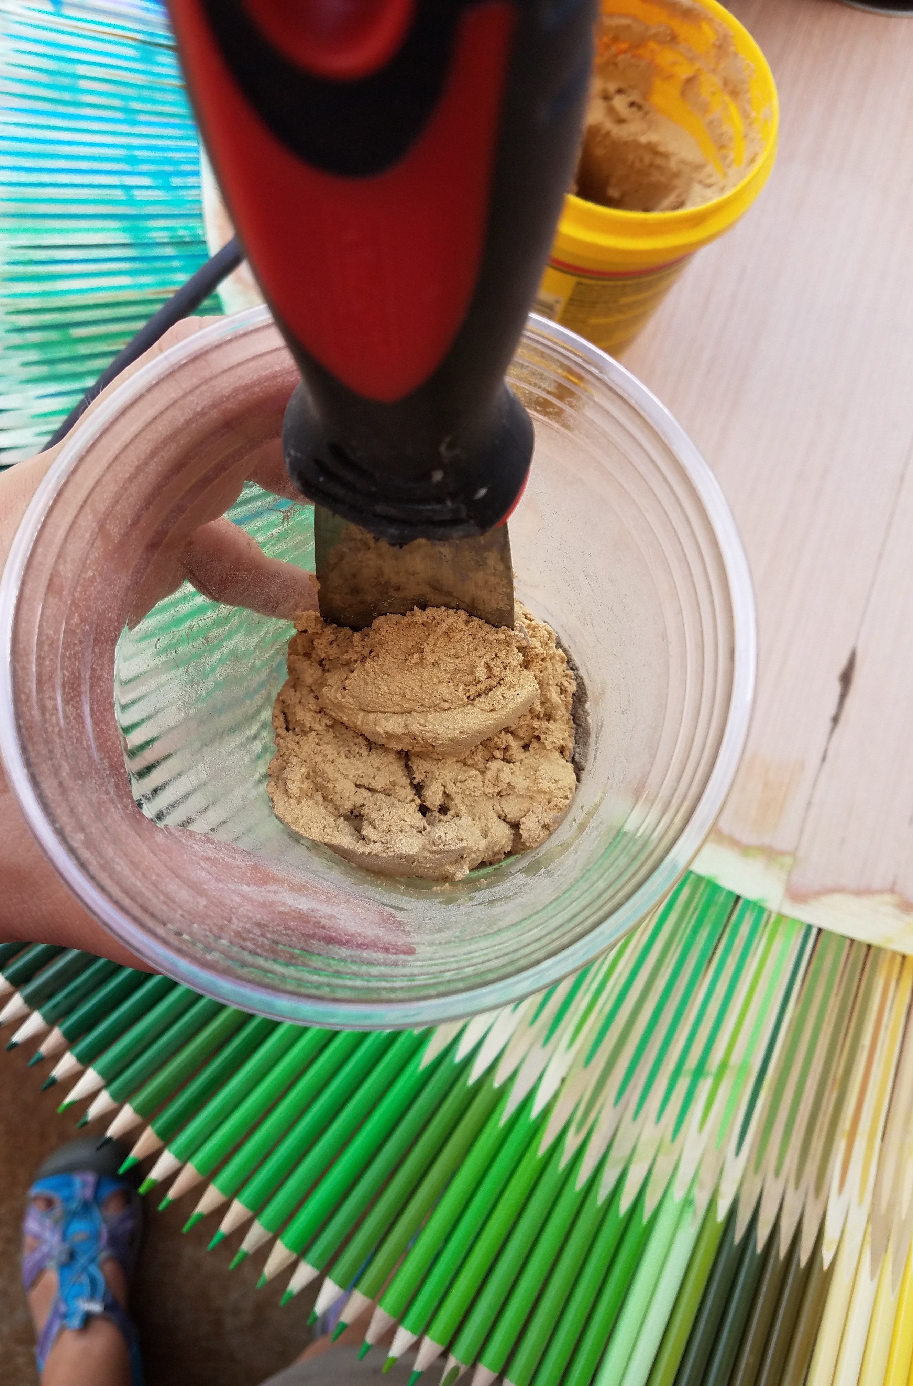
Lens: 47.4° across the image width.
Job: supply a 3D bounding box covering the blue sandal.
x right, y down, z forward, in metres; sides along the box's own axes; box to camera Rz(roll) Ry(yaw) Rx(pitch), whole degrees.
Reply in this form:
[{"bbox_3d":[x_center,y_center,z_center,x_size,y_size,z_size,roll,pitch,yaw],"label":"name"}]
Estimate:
[{"bbox_3d":[-0.325,0.523,0.893,0.104,0.105,0.256,-5,76,-5],"label":"blue sandal"}]

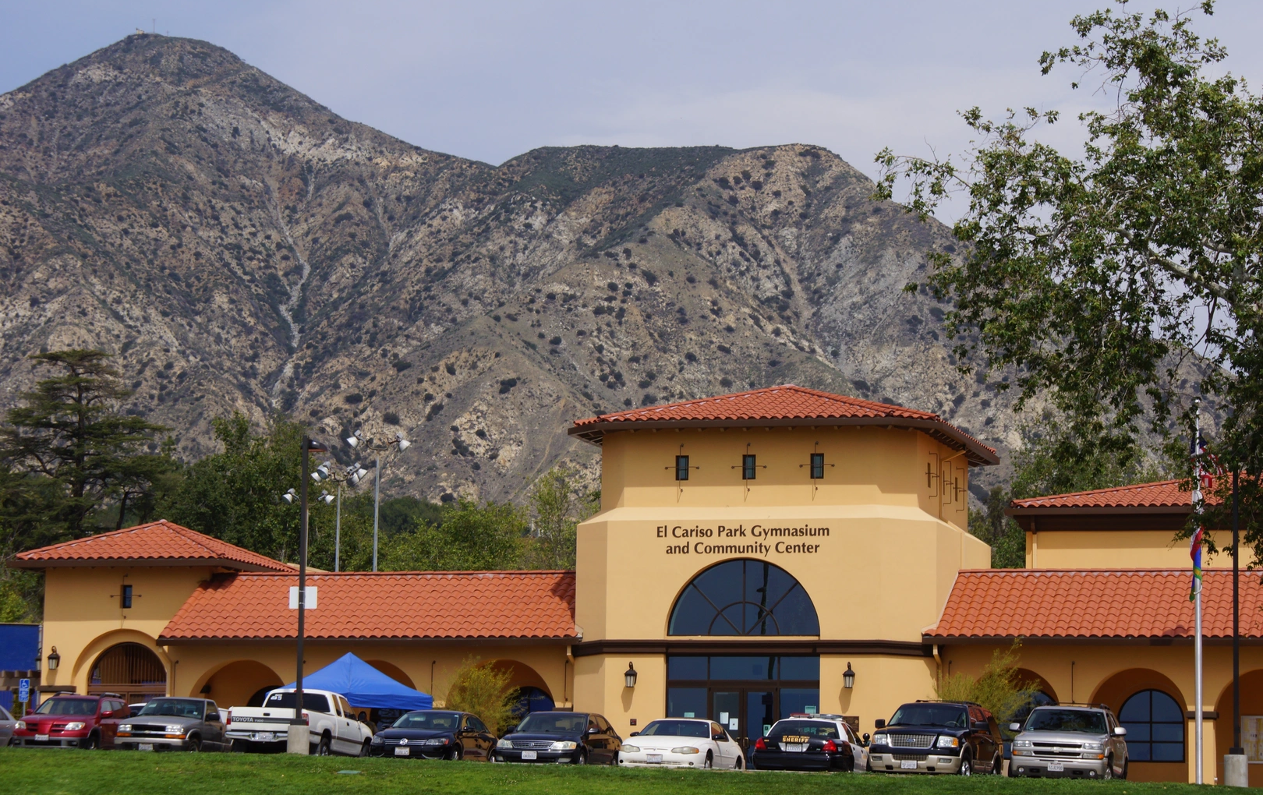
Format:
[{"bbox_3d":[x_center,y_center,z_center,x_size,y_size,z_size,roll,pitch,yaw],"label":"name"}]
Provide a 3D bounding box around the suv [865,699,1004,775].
[{"bbox_3d":[6.455,7.364,77.603,2.000,1.970,5.230,0,-7,17],"label":"suv"}]

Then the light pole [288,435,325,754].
[{"bbox_3d":[-6.800,4.315,77.287,0.580,7.010,1.080,-1,-7,14],"label":"light pole"}]

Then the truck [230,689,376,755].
[{"bbox_3d":[-7.178,7.313,80.595,1.910,1.730,5.310,0,-7,12],"label":"truck"}]

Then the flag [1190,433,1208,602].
[{"bbox_3d":[14.096,2.978,91.647,0.450,4.215,0.350,-1,-7,16],"label":"flag"}]

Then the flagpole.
[{"bbox_3d":[14.066,4.973,91.400,0.170,9.751,0.170,-1,-7,16],"label":"flagpole"}]

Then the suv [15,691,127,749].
[{"bbox_3d":[-12.384,7.423,81.946,1.750,1.680,4.550,1,-7,9],"label":"suv"}]

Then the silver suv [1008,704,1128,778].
[{"bbox_3d":[9.160,7.341,76.551,2.000,1.930,5.050,0,-7,14],"label":"silver suv"}]

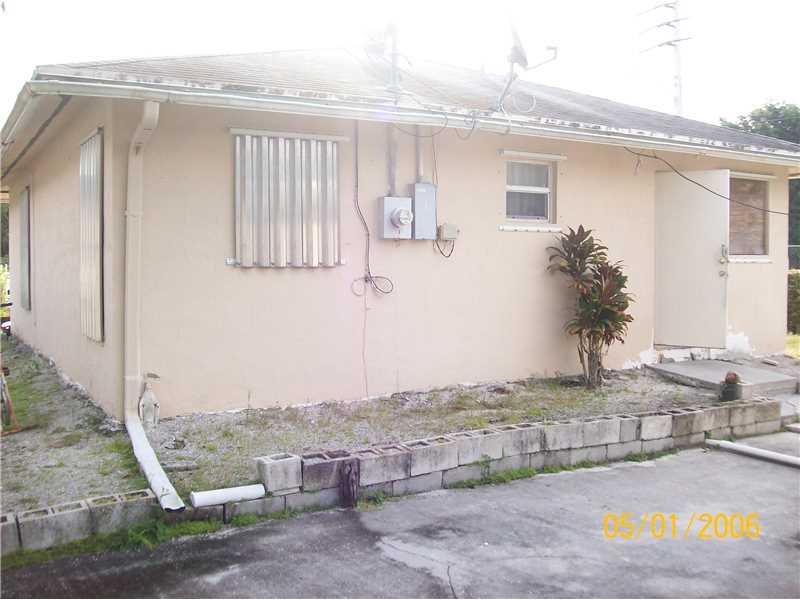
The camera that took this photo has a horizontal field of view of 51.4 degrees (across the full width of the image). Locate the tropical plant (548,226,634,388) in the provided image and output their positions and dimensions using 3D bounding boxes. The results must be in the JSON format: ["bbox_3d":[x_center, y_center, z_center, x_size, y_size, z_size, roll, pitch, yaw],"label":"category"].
[{"bbox_3d":[1.969,0.077,8.556,0.800,1.600,0.740,0,2,0],"label":"tropical plant"}]

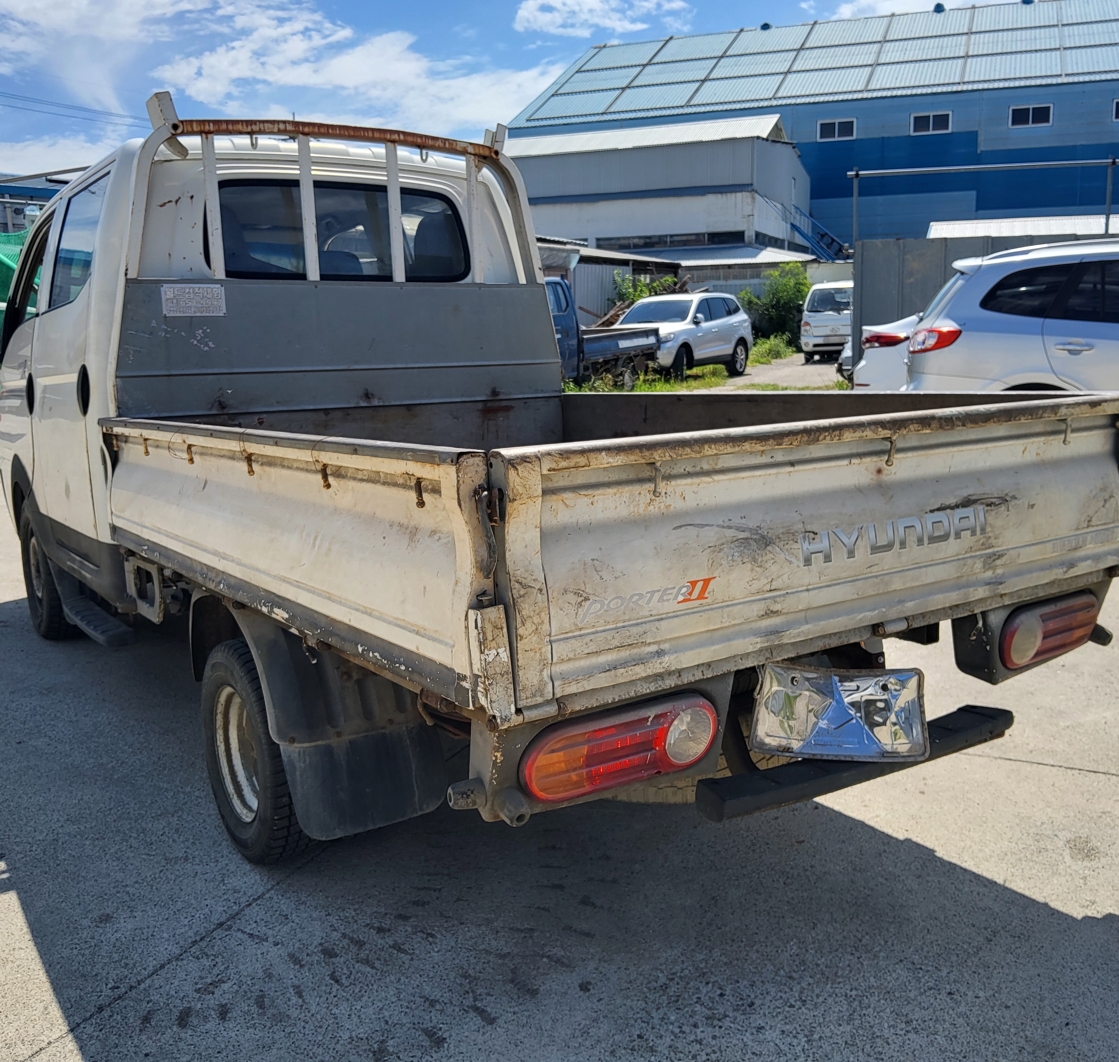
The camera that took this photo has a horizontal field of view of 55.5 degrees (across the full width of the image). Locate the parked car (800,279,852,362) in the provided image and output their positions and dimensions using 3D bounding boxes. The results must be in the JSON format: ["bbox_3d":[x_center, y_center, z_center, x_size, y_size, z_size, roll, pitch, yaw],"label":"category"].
[{"bbox_3d":[7.525,-5.351,27.550,1.740,1.970,5.100,3,12,22],"label":"parked car"}]

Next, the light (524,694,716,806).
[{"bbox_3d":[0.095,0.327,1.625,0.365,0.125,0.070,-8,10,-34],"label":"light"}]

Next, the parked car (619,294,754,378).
[{"bbox_3d":[2.328,-3.978,21.646,1.890,1.730,4.670,4,11,31],"label":"parked car"}]

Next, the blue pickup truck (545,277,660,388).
[{"bbox_3d":[-0.209,-3.120,17.762,1.740,1.970,5.120,5,14,30],"label":"blue pickup truck"}]

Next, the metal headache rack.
[{"bbox_3d":[-0.679,-1.100,3.508,1.500,0.560,0.140,-8,10,-34],"label":"metal headache rack"}]

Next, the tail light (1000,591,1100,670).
[{"bbox_3d":[1.045,0.208,2.276,0.365,0.125,0.070,-8,10,-34],"label":"tail light"}]

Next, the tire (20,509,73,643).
[{"bbox_3d":[-2.253,0.153,4.740,0.195,0.645,0.645,-8,12,-34],"label":"tire"}]

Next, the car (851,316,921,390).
[{"bbox_3d":[5.307,-1.662,10.367,1.780,1.450,4.530,-9,13,-39],"label":"car"}]

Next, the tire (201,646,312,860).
[{"bbox_3d":[-0.728,0.531,2.619,0.150,0.560,0.560,-8,12,-34],"label":"tire"}]

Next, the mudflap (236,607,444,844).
[{"bbox_3d":[-0.491,0.405,2.446,0.380,0.470,0.380,-8,12,-34],"label":"mudflap"}]

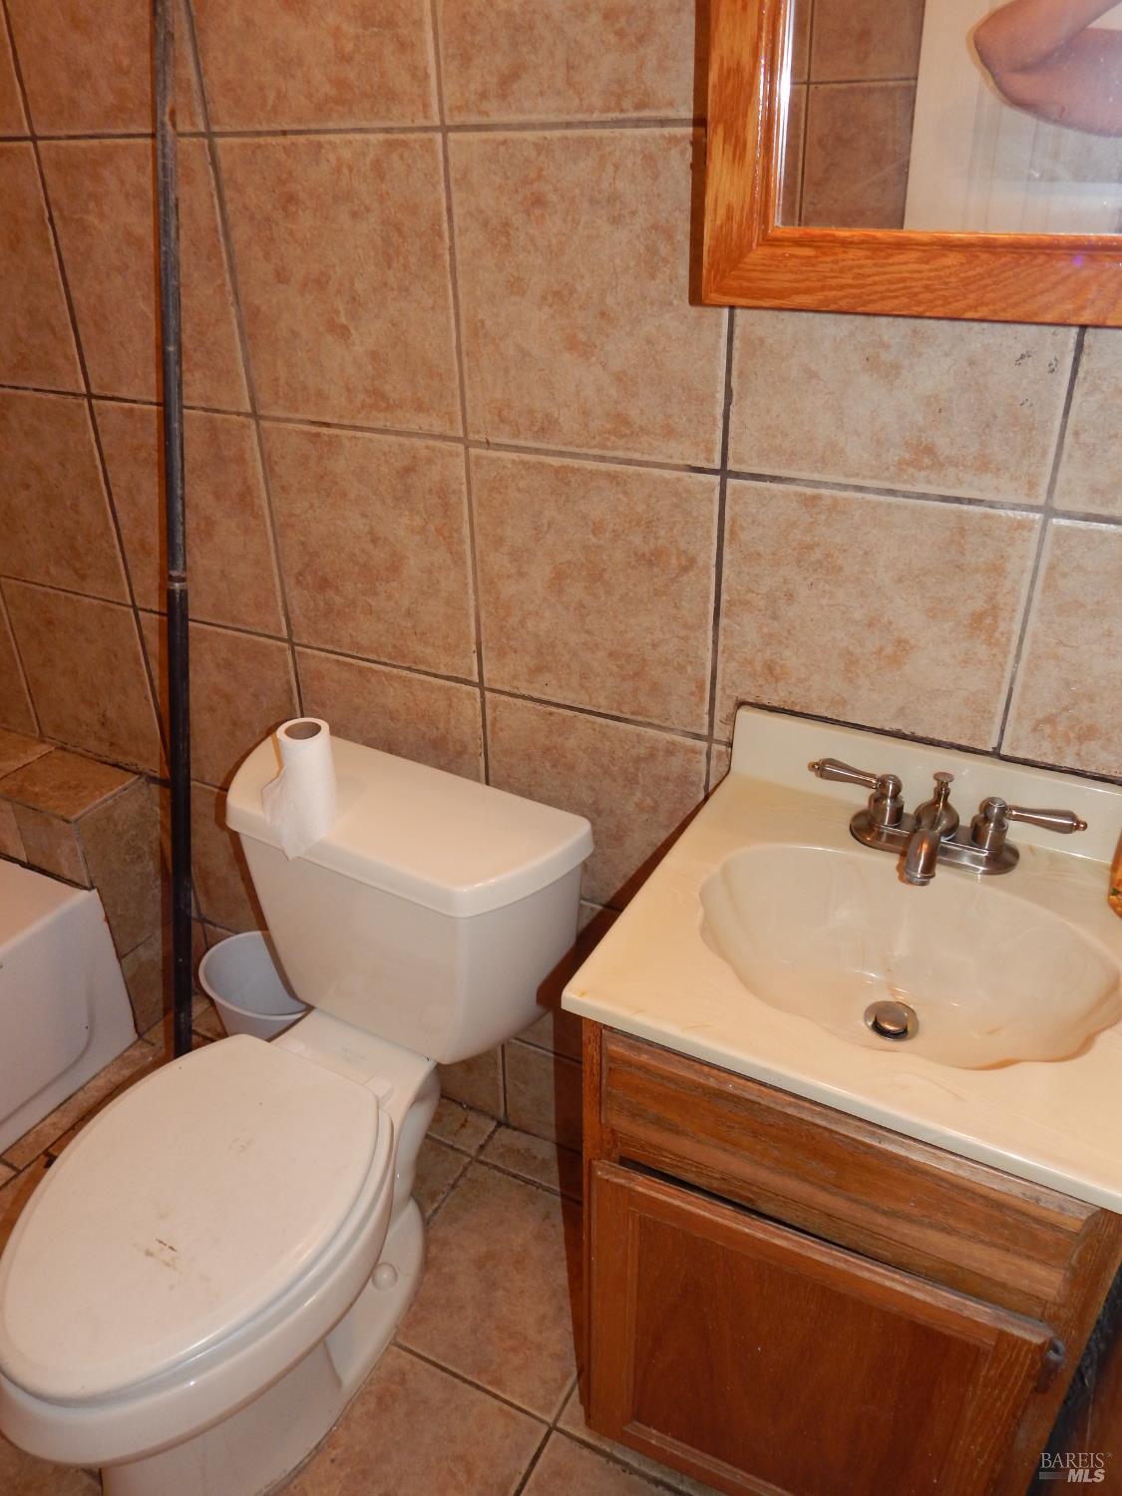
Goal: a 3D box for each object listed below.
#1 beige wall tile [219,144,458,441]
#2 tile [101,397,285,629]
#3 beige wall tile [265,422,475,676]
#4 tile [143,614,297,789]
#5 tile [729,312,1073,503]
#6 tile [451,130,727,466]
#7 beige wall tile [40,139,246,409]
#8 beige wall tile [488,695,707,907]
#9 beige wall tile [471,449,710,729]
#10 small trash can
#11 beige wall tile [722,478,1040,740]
[{"bbox_3d":[-0.248,-0.520,1.221,0.301,0.301,0.013,14,33,25],"label":"beige wall tile"},{"bbox_3d":[-0.512,-0.319,1.506,0.301,0.301,0.013,14,33,25],"label":"tile"},{"bbox_3d":[-0.239,-0.250,1.373,0.301,0.301,0.013,14,33,25],"label":"beige wall tile"},{"bbox_3d":[-0.506,-0.049,1.659,0.301,0.301,0.013,14,33,25],"label":"tile"},{"bbox_3d":[0.299,-0.383,0.955,0.301,0.301,0.013,14,33,25],"label":"tile"},{"bbox_3d":[0.027,-0.450,1.088,0.301,0.301,0.013,14,33,25],"label":"tile"},{"bbox_3d":[-0.516,-0.588,1.351,0.301,0.301,0.013,14,33,25],"label":"beige wall tile"},{"bbox_3d":[0.041,0.088,1.392,0.301,0.301,0.013,14,33,25],"label":"beige wall tile"},{"bbox_3d":[0.035,-0.181,1.239,0.301,0.301,0.013,14,33,25],"label":"beige wall tile"},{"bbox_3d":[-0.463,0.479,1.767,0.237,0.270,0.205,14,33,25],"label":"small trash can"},{"bbox_3d":[0.307,-0.113,1.107,0.301,0.301,0.013,14,33,25],"label":"beige wall tile"}]

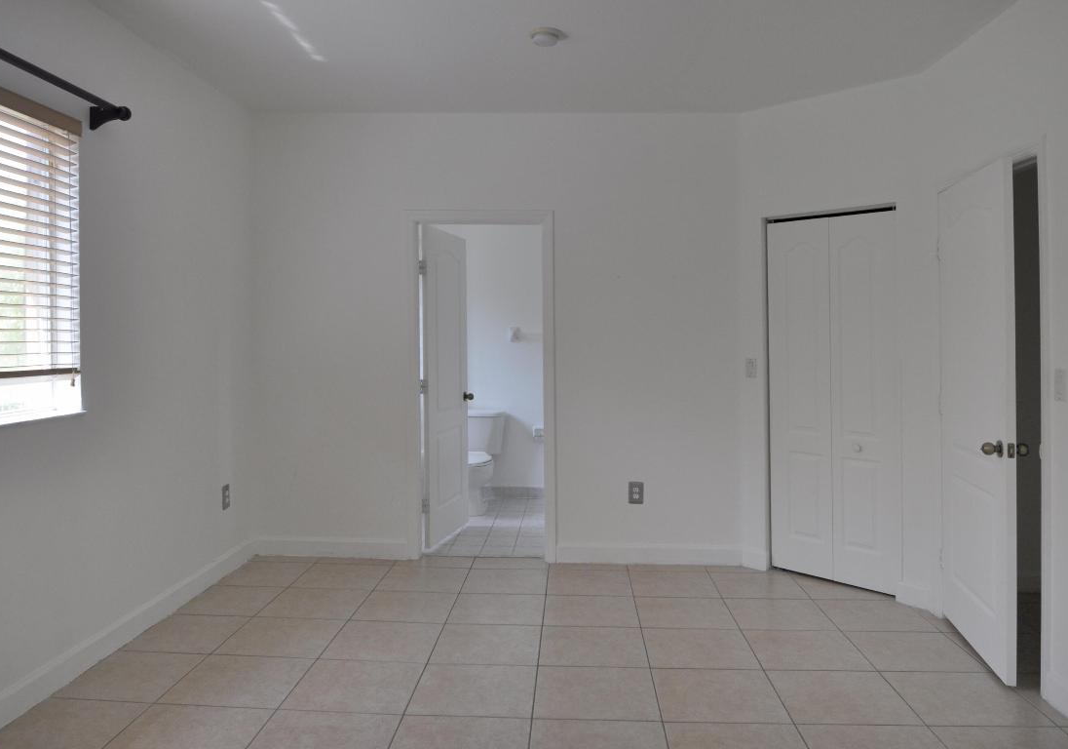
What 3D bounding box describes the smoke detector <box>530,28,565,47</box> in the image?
[{"bbox_3d":[0.051,-1.540,3.439,0.138,0.045,0.138,0,1,3],"label":"smoke detector"}]

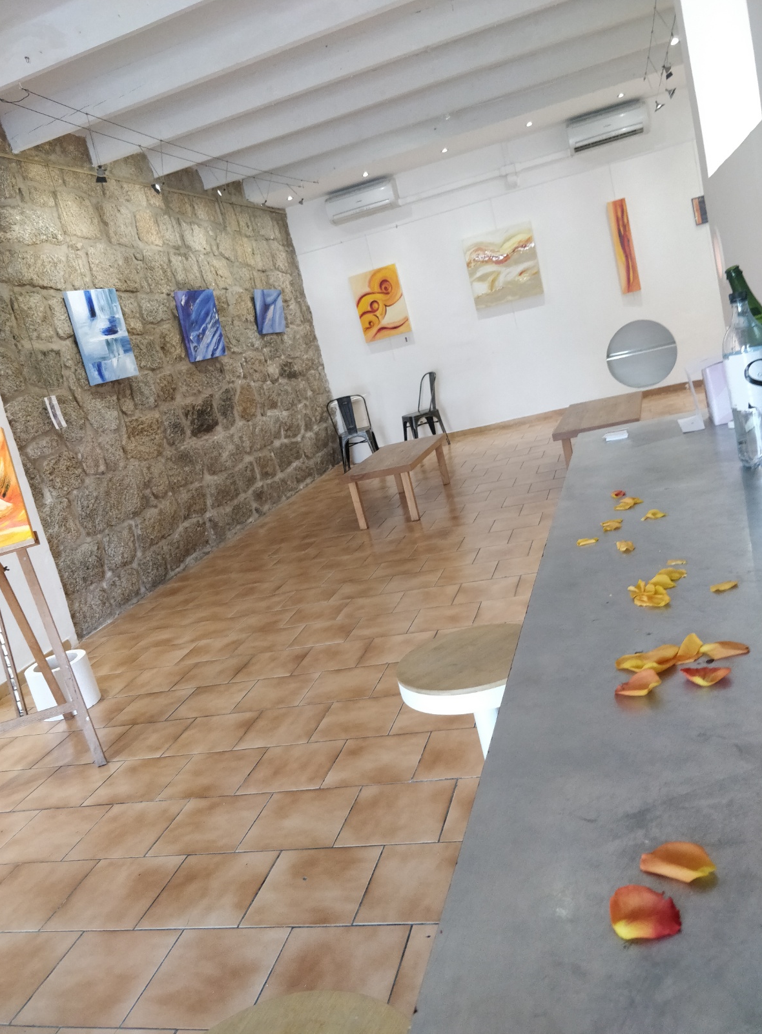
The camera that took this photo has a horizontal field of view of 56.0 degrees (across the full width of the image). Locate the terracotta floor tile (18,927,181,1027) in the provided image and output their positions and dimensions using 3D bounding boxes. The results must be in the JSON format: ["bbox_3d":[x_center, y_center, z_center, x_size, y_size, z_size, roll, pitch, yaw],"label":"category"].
[{"bbox_3d":[-0.750,1.234,1.923,0.333,0.013,0.297,-11,14,17],"label":"terracotta floor tile"}]

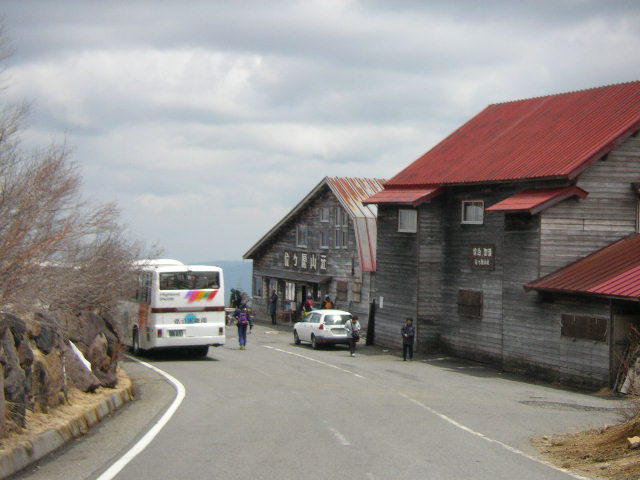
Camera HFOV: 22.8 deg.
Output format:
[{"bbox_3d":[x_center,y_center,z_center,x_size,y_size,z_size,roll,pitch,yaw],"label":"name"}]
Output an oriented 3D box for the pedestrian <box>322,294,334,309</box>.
[{"bbox_3d":[0.387,3.351,72.300,0.580,1.700,0.500,1,0,0],"label":"pedestrian"}]

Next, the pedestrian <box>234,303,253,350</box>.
[{"bbox_3d":[-2.855,3.195,58.800,0.620,1.760,0.500,1,0,1],"label":"pedestrian"}]

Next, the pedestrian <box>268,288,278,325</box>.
[{"bbox_3d":[-2.231,3.271,77.300,0.420,1.700,0.500,1,0,-18],"label":"pedestrian"}]

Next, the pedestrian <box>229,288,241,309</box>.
[{"bbox_3d":[-4.056,3.198,76.500,0.550,1.700,0.520,1,0,18],"label":"pedestrian"}]

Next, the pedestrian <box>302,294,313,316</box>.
[{"bbox_3d":[-0.524,3.356,71.200,0.450,1.660,0.520,1,0,45],"label":"pedestrian"}]

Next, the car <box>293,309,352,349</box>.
[{"bbox_3d":[0.285,3.560,64.100,1.695,1.500,4.370,1,0,-16],"label":"car"}]

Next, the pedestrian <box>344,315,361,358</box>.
[{"bbox_3d":[1.245,3.618,60.000,0.550,1.590,0.450,1,0,-3],"label":"pedestrian"}]

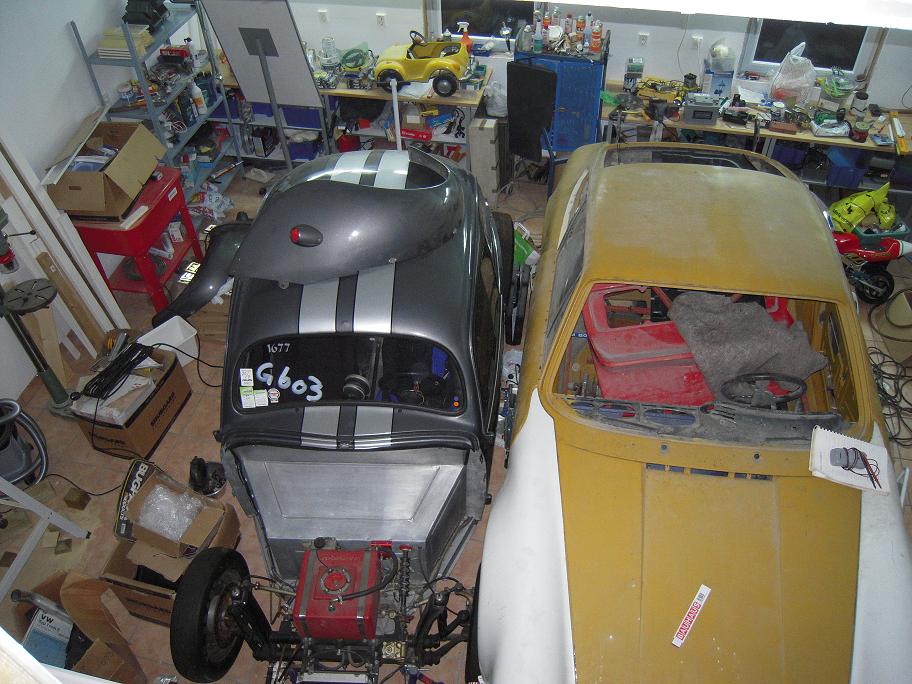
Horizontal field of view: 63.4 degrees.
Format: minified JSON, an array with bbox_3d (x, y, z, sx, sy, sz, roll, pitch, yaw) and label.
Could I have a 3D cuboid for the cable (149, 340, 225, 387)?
[{"bbox_3d":[-1.742,0.110,4.878,0.380,0.270,0.280,10,46,12],"label":"cable"}]

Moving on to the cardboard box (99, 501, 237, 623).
[{"bbox_3d":[-1.359,1.051,3.610,0.332,0.332,0.517,10,45,13],"label":"cardboard box"}]

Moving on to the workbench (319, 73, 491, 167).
[{"bbox_3d":[-0.381,-1.912,6.510,1.400,0.820,0.660,10,46,12],"label":"workbench"}]

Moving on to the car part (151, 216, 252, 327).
[{"bbox_3d":[-1.685,-0.471,5.170,0.431,0.421,0.931,9,44,12],"label":"car part"}]

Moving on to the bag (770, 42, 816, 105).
[{"bbox_3d":[2.498,-1.939,5.473,0.270,0.430,0.230,10,46,12],"label":"bag"}]

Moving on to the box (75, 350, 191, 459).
[{"bbox_3d":[-1.899,0.359,4.382,0.328,0.318,0.554,9,44,12],"label":"box"}]

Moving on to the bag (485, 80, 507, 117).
[{"bbox_3d":[0.313,-1.933,5.826,0.200,0.290,0.190,10,46,12],"label":"bag"}]

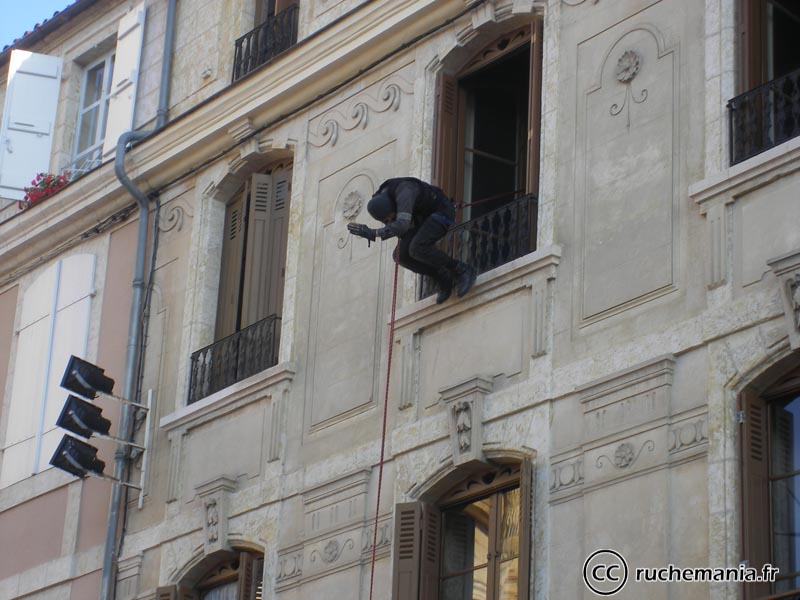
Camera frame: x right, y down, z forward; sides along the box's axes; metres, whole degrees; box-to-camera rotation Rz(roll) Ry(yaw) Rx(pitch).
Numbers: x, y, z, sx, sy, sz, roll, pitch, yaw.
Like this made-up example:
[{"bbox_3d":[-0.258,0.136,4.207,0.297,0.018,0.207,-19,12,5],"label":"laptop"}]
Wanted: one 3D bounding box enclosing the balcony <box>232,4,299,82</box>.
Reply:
[{"bbox_3d":[-1.209,-2.308,21.903,0.094,0.451,0.997,19,-28,-33],"label":"balcony"}]

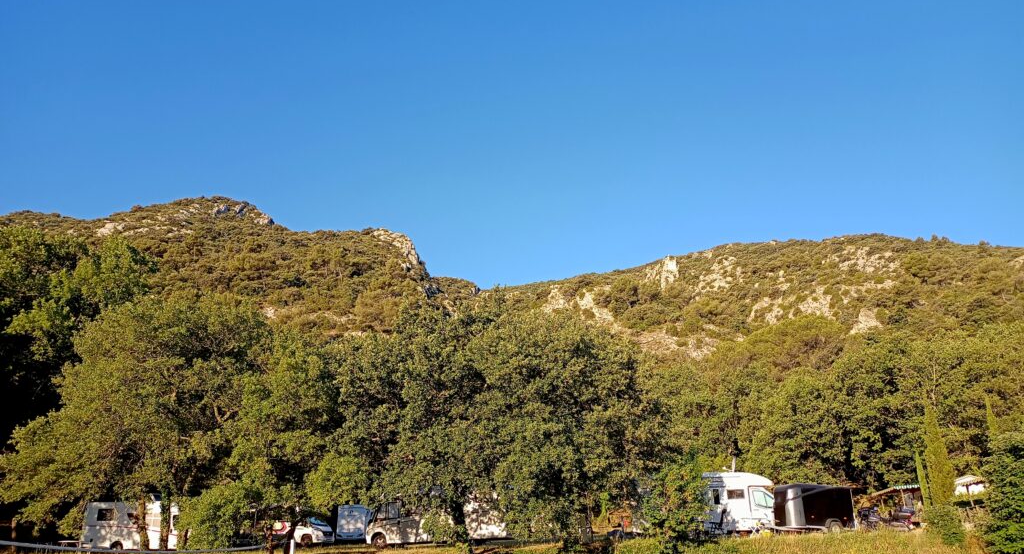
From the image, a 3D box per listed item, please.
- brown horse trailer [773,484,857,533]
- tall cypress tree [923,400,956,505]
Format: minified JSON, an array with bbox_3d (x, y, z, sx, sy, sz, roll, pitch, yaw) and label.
[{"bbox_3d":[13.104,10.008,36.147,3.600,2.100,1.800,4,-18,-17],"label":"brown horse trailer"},{"bbox_3d":[23.248,10.055,45.353,1.500,6.600,1.500,-2,-17,0],"label":"tall cypress tree"}]

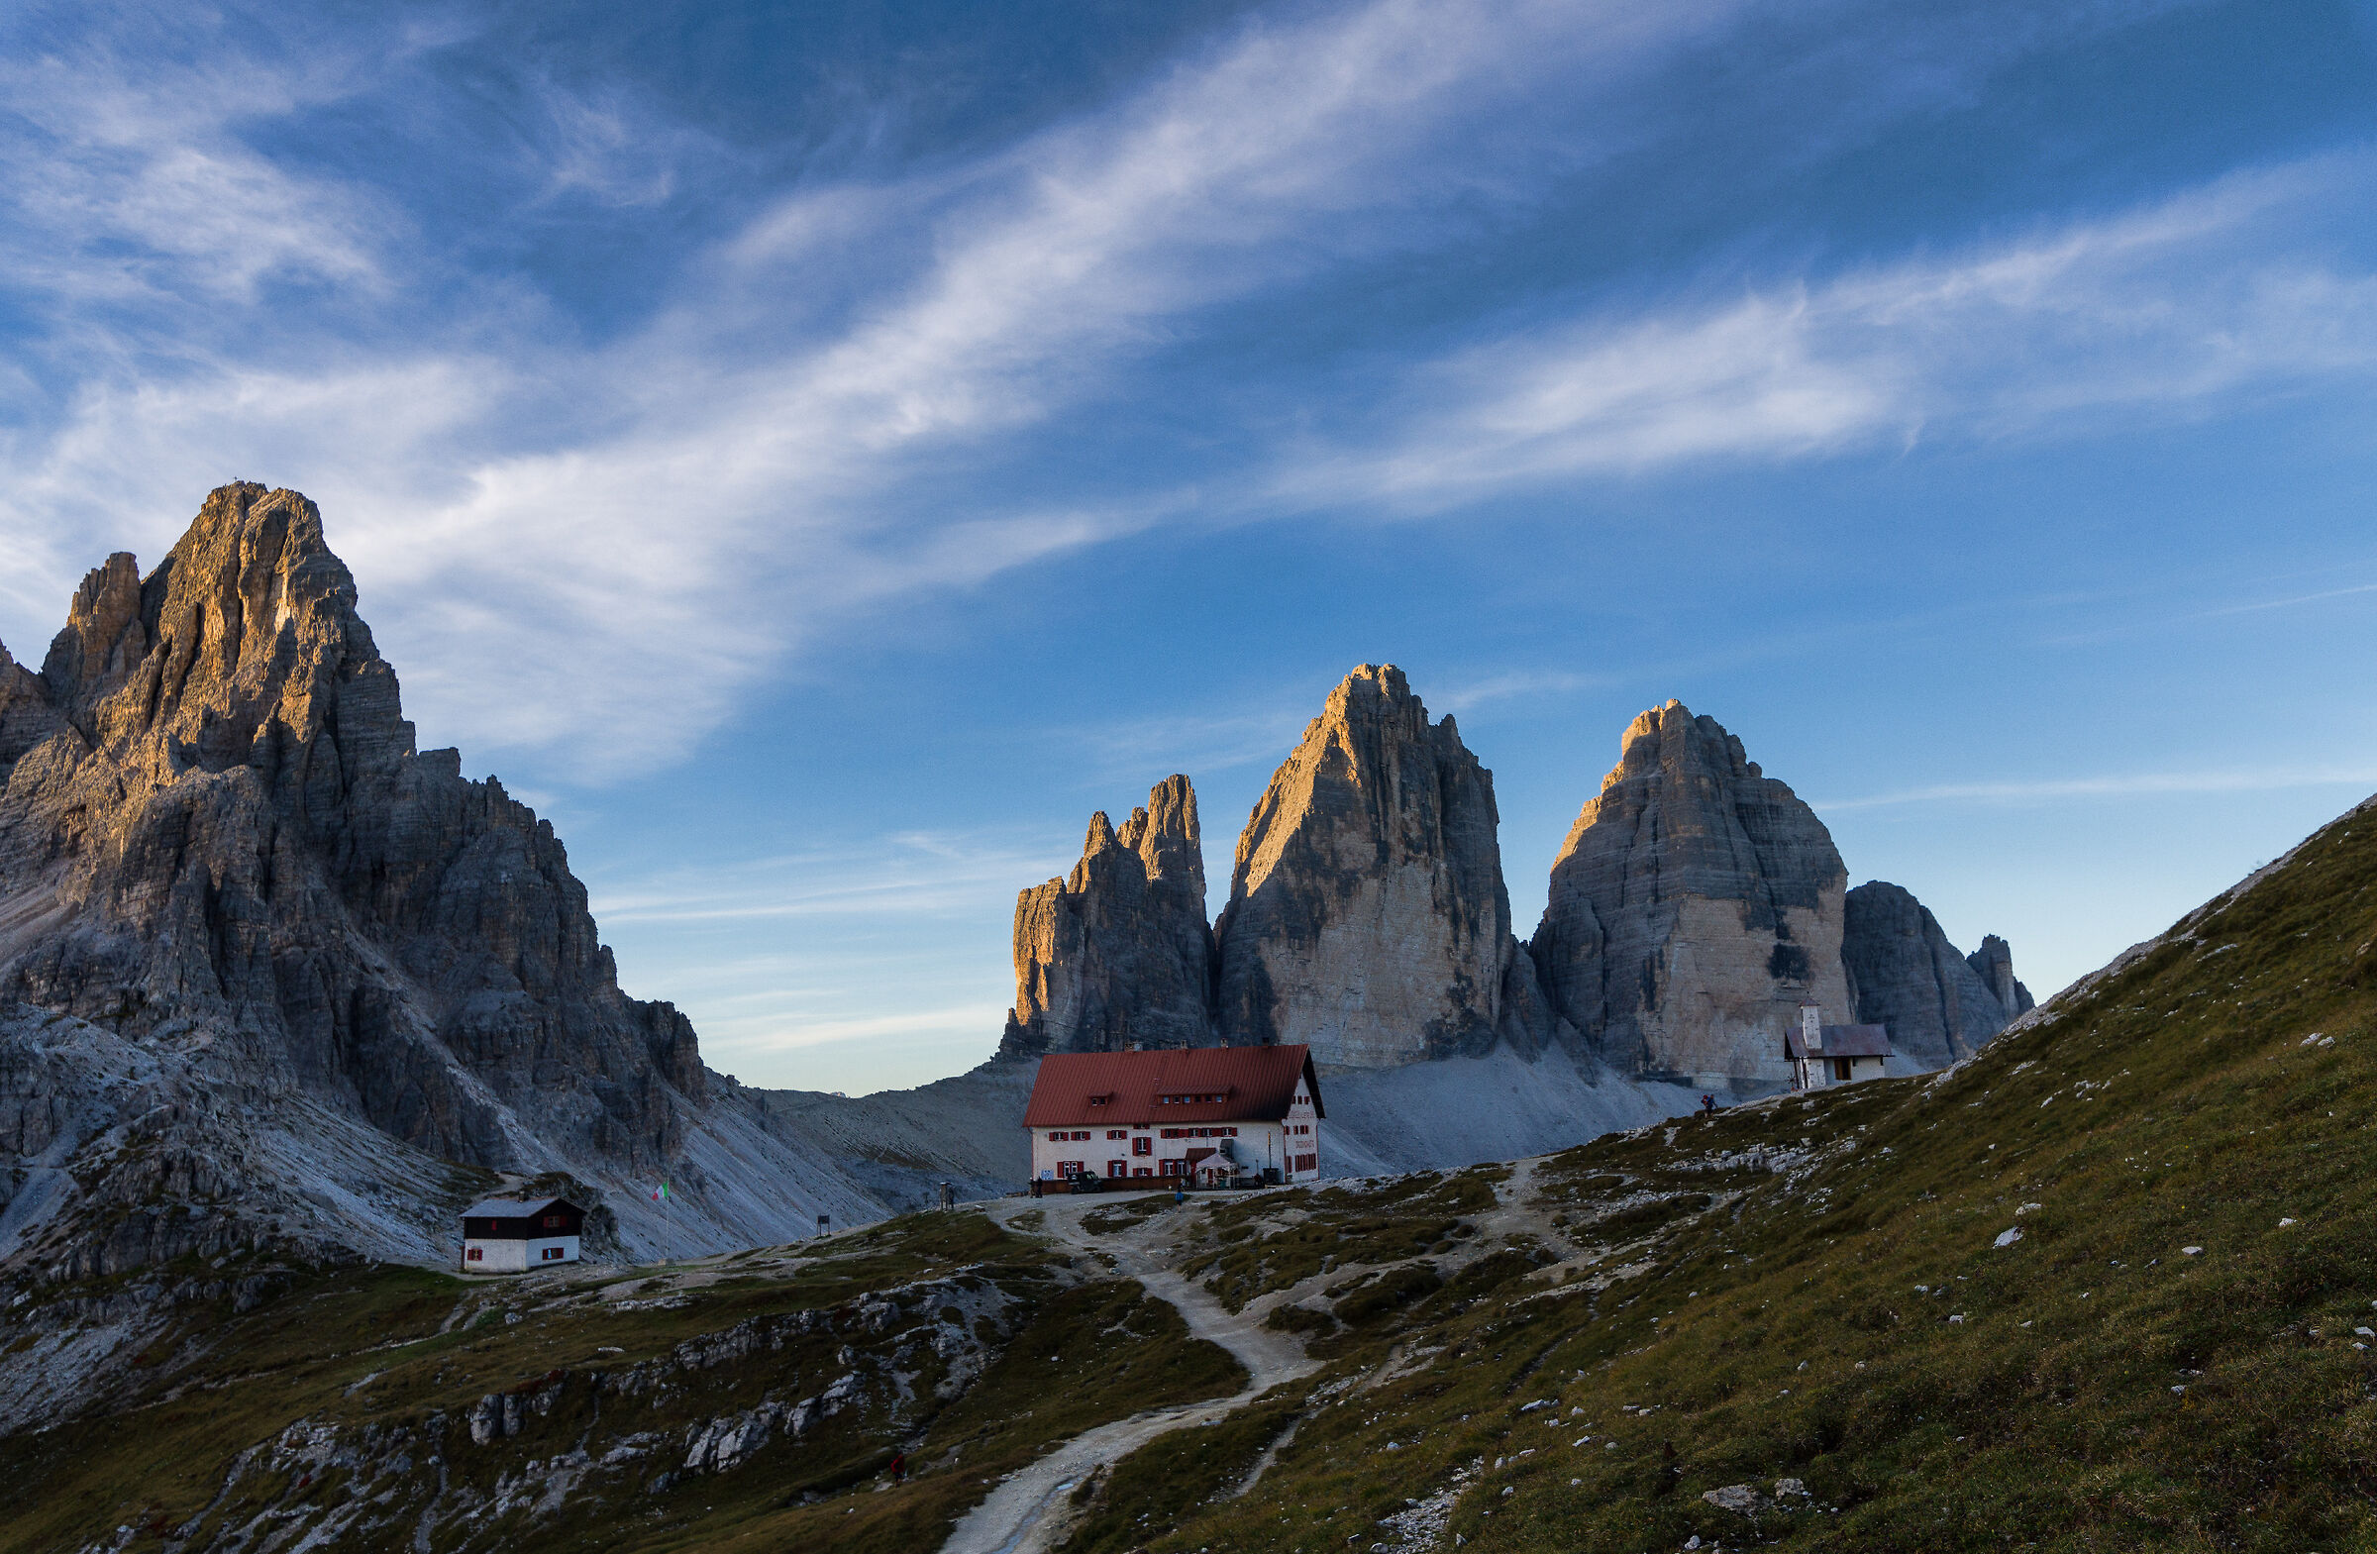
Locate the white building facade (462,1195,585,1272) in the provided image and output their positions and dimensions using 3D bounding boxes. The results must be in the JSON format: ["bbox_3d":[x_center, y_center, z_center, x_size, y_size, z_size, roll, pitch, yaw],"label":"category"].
[{"bbox_3d":[-60.461,41.325,143.979,9.231,6.038,6.410,-8,-14,28],"label":"white building facade"}]

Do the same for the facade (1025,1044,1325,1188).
[{"bbox_3d":[-1.321,31.641,148.291,26.517,12.105,11.828,-6,-13,20],"label":"facade"}]

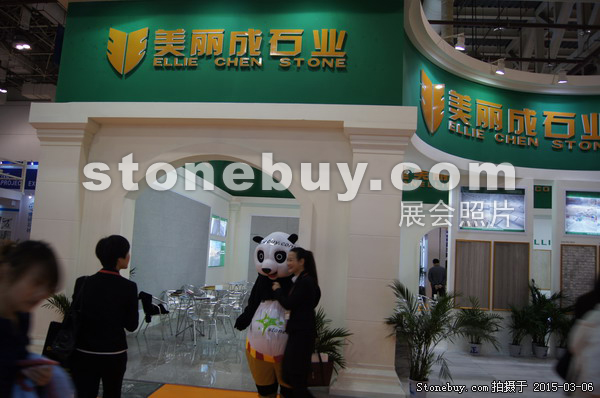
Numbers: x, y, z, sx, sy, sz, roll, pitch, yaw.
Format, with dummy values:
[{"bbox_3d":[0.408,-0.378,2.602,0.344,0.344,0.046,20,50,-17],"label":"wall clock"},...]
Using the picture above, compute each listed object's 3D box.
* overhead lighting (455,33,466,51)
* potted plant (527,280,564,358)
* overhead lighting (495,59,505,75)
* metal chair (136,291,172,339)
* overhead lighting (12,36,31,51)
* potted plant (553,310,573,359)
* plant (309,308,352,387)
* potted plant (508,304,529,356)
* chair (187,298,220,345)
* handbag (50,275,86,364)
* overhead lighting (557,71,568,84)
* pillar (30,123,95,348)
[{"bbox_3d":[2.233,-2.191,6.250,0.130,0.200,0.130,-2,-8,37],"label":"overhead lighting"},{"bbox_3d":[4.310,2.127,7.887,0.660,1.300,0.620,2,-7,5],"label":"potted plant"},{"bbox_3d":[3.103,-2.061,6.988,0.130,0.200,0.130,6,-7,-27],"label":"overhead lighting"},{"bbox_3d":[-2.543,2.053,7.954,0.560,0.750,0.540,3,-7,4],"label":"metal chair"},{"bbox_3d":[-13.327,-7.441,21.500,0.700,0.480,0.500,2,-7,5],"label":"overhead lighting"},{"bbox_3d":[4.610,2.395,7.890,0.420,0.800,0.420,2,-7,5],"label":"potted plant"},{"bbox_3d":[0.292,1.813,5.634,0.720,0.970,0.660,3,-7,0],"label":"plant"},{"bbox_3d":[3.857,2.323,7.980,0.460,0.900,0.440,3,-7,0],"label":"potted plant"},{"bbox_3d":[-1.643,2.067,7.678,0.540,0.750,0.560,7,-8,-30],"label":"chair"},{"bbox_3d":[-1.445,0.752,2.780,0.250,0.520,0.130,0,-8,27],"label":"handbag"},{"bbox_3d":[4.253,-1.969,7.280,0.130,0.200,0.130,3,-7,-1],"label":"overhead lighting"},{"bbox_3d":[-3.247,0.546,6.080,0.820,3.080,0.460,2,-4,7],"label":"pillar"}]

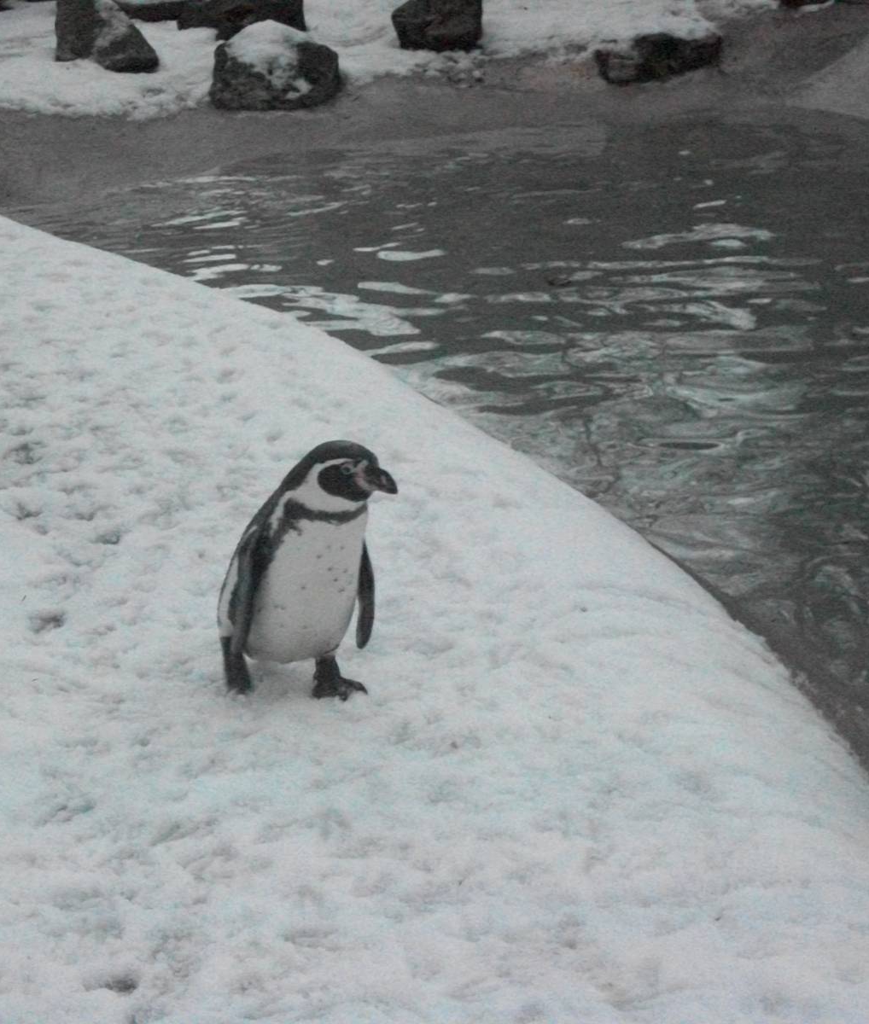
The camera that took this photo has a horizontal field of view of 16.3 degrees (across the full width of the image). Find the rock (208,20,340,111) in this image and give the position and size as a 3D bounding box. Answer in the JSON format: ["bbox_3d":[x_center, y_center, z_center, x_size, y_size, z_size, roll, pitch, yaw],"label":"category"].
[{"bbox_3d":[-0.865,-2.420,16.400,0.690,0.460,0.560,0,14,0],"label":"rock"}]

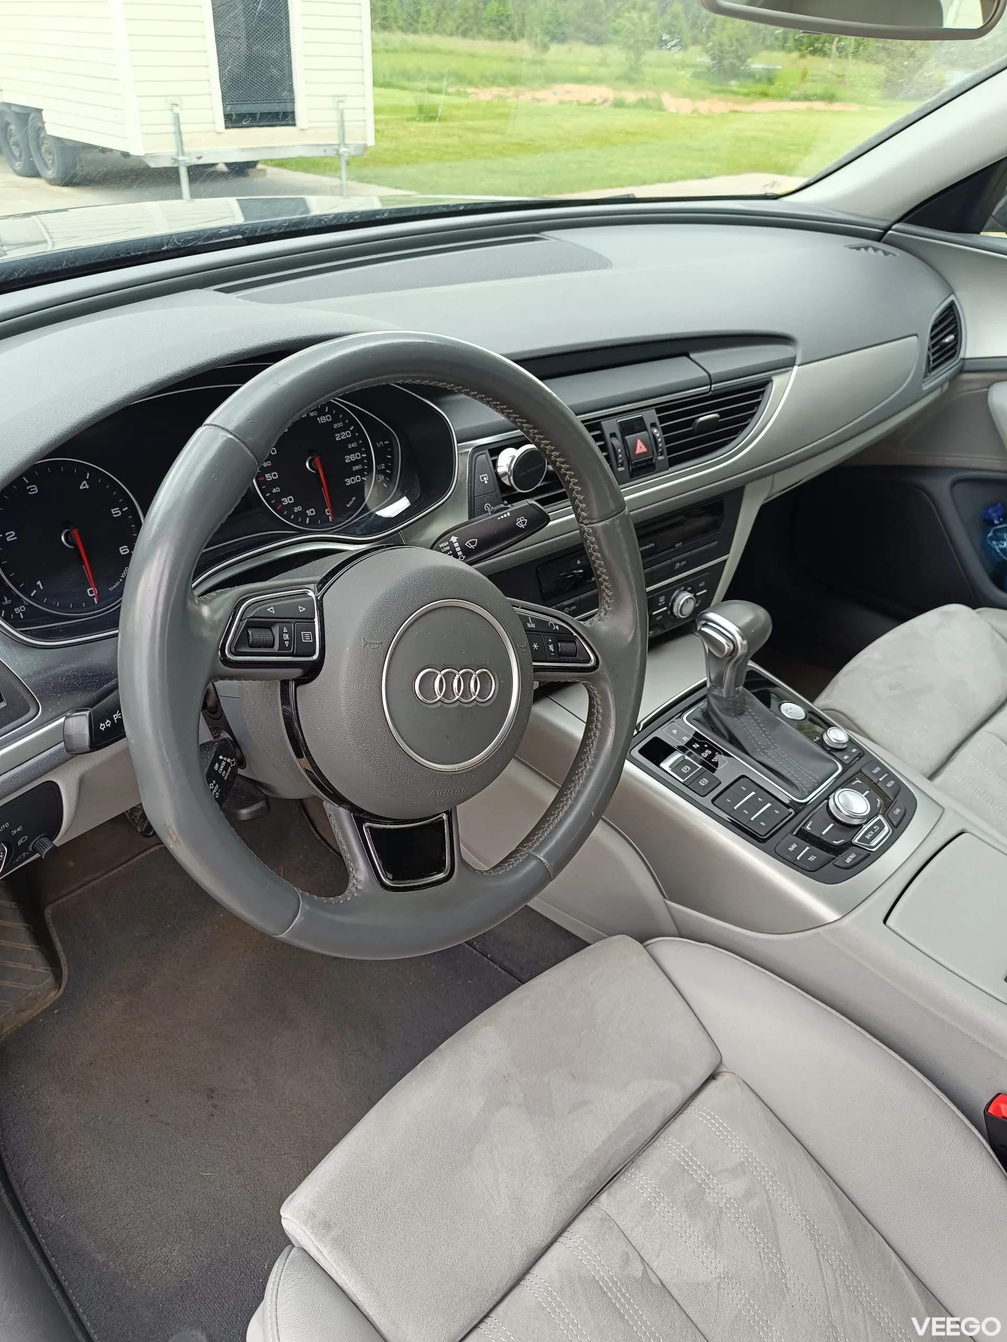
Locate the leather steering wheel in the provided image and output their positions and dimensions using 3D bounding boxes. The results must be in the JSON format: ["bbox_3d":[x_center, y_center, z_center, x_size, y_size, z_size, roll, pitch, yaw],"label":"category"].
[{"bbox_3d":[-0.059,-0.014,0.589,0.375,0.375,0.100,1,4,-41],"label":"leather steering wheel"}]

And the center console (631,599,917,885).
[{"bbox_3d":[0.273,0.054,0.846,0.210,0.130,0.242,-26,53,-36],"label":"center console"}]

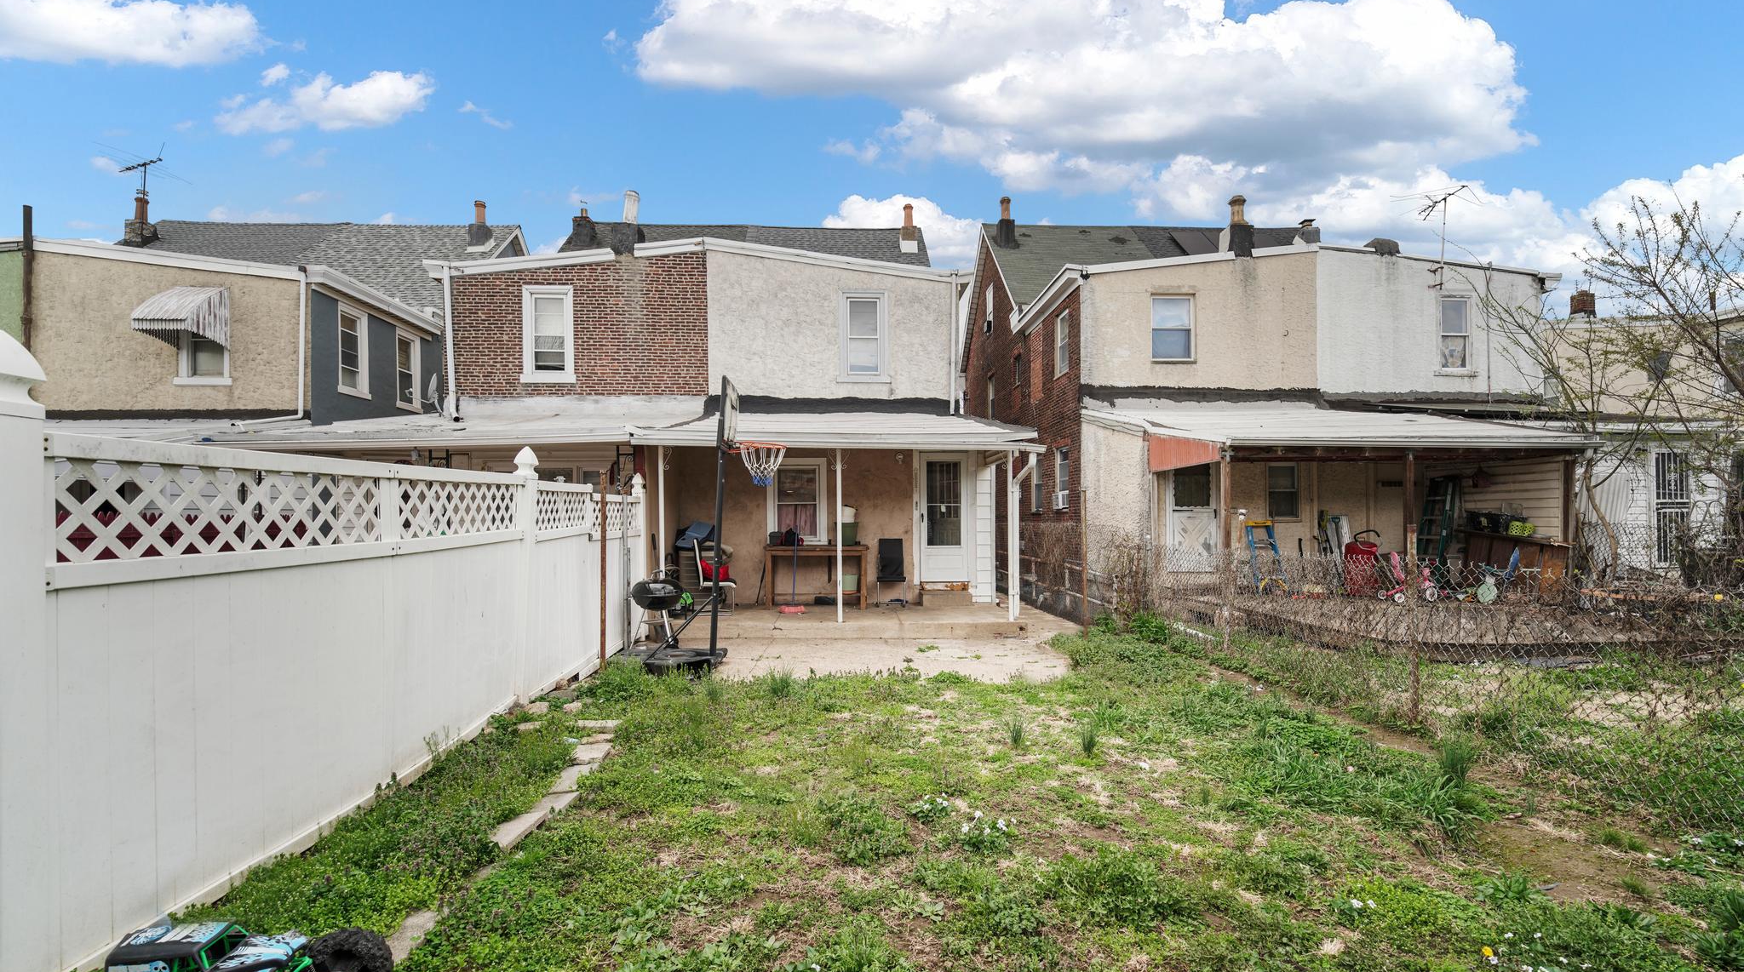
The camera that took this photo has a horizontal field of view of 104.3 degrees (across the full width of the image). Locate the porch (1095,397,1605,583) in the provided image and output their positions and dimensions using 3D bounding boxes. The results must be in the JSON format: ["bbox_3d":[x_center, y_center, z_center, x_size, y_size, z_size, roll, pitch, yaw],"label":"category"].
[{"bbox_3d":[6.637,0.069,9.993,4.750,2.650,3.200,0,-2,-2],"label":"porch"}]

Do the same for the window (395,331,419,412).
[{"bbox_3d":[-10.732,-2.644,15.689,0.150,1.750,0.880,0,-2,-2],"label":"window"}]

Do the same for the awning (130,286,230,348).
[{"bbox_3d":[-12.491,-3.167,12.301,0.950,1.220,0.870,0,-2,-2],"label":"awning"}]

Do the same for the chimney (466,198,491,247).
[{"bbox_3d":[-11.940,-7.922,20.618,0.600,1.420,0.550,0,-2,-2],"label":"chimney"}]

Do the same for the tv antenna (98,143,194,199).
[{"bbox_3d":[-21.749,-9.260,20.212,1.900,0.950,2.200,-1,-3,19],"label":"tv antenna"}]

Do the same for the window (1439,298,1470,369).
[{"bbox_3d":[11.840,-3.086,13.750,0.640,1.550,0.130,0,-2,-2],"label":"window"}]

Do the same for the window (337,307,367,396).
[{"bbox_3d":[-10.657,-2.739,13.912,0.150,1.750,0.880,0,-2,-2],"label":"window"}]

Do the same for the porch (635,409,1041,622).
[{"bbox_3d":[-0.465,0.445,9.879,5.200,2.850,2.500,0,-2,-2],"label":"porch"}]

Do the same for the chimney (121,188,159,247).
[{"bbox_3d":[-21.730,-7.840,20.173,0.650,1.580,0.600,0,-2,-2],"label":"chimney"}]

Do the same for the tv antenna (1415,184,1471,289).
[{"bbox_3d":[11.574,-4.949,13.717,0.900,2.000,1.100,0,-2,4],"label":"tv antenna"}]

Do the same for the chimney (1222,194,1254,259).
[{"bbox_3d":[7.464,-5.292,13.889,0.520,1.260,0.480,0,-2,-2],"label":"chimney"}]

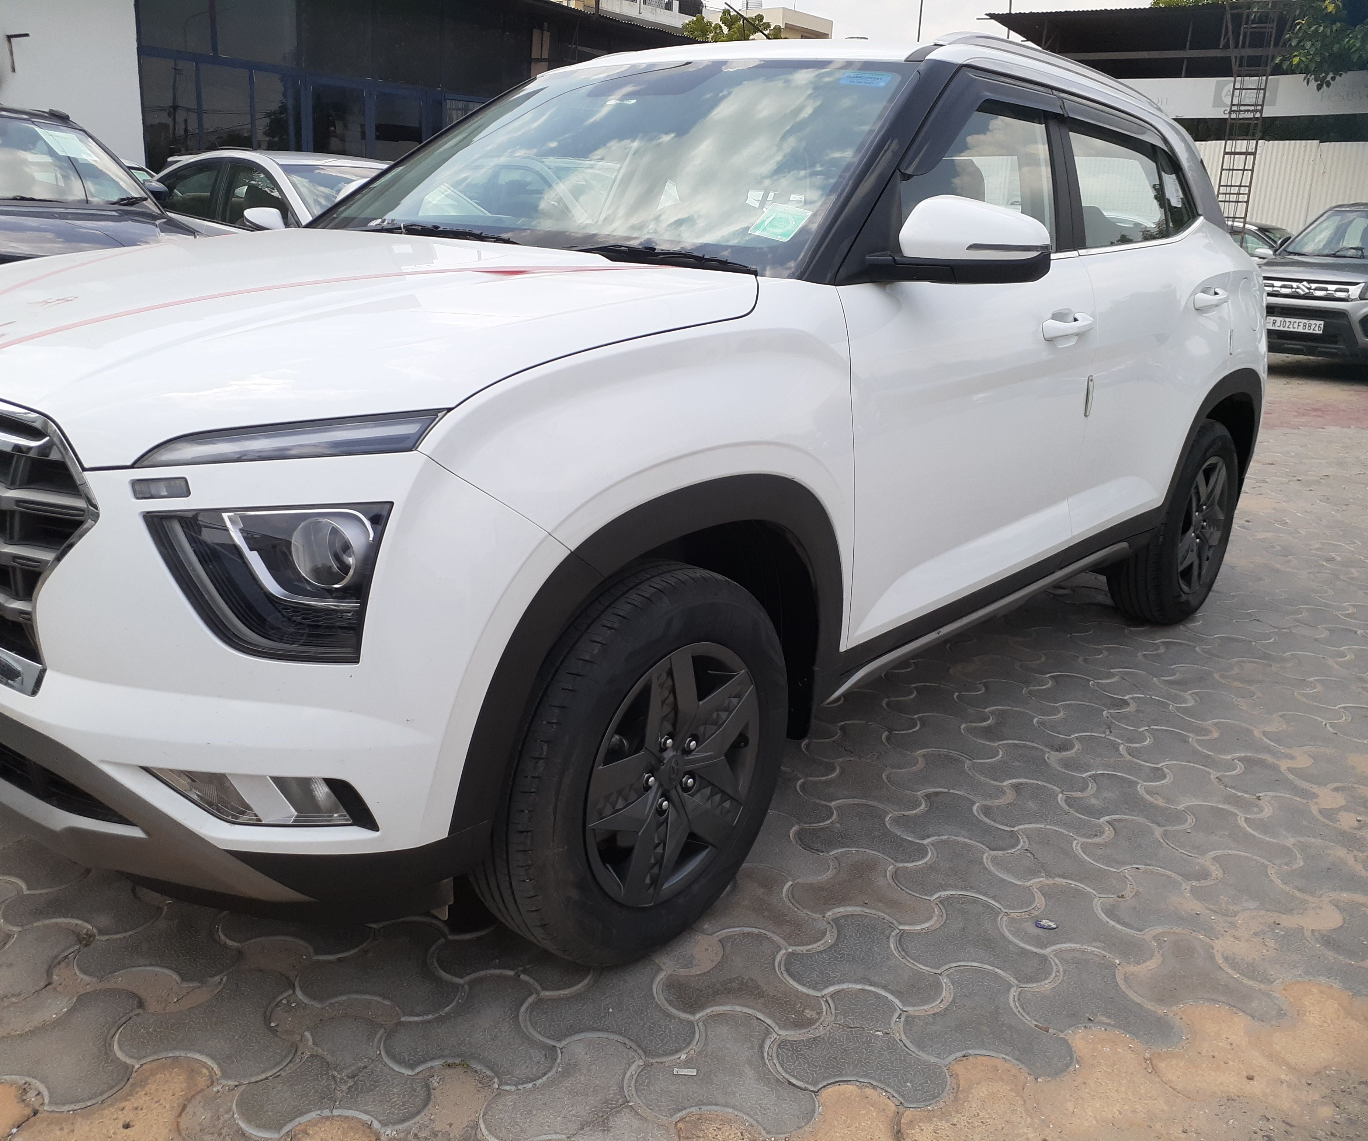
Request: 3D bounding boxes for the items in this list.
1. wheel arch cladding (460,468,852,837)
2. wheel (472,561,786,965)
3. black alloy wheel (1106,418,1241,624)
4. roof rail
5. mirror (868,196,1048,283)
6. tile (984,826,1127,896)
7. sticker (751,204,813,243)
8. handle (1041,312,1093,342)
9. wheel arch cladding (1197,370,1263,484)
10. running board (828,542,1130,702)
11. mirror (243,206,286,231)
[{"bbox_3d":[-0.040,0.097,1.922,0.120,0.498,0.940,15,21,39],"label":"wheel arch cladding"},{"bbox_3d":[-0.085,0.320,2.044,0.210,0.667,0.674,14,20,37],"label":"wheel"},{"bbox_3d":[1.628,-0.169,3.955,0.210,0.667,0.674,15,21,39],"label":"black alloy wheel"},{"bbox_3d":[1.019,-1.297,3.133,0.060,0.090,1.520,15,21,39],"label":"roof rail"},{"bbox_3d":[0.512,-0.611,2.203,0.245,0.152,0.240,15,21,39],"label":"mirror"},{"bbox_3d":[0.764,0.628,2.481,0.265,0.060,0.257,6,17,5],"label":"tile"},{"bbox_3d":[0.189,-0.683,2.327,0.100,0.003,0.099,18,58,34],"label":"sticker"},{"bbox_3d":[0.904,-0.575,2.812,0.050,0.048,0.220,15,21,39],"label":"handle"},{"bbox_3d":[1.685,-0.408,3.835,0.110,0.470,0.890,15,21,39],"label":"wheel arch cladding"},{"bbox_3d":[0.777,0.089,2.999,0.135,0.085,1.530,15,21,39],"label":"running board"},{"bbox_3d":[-2.687,-2.249,7.600,0.250,0.160,0.150,-11,22,-39],"label":"mirror"}]

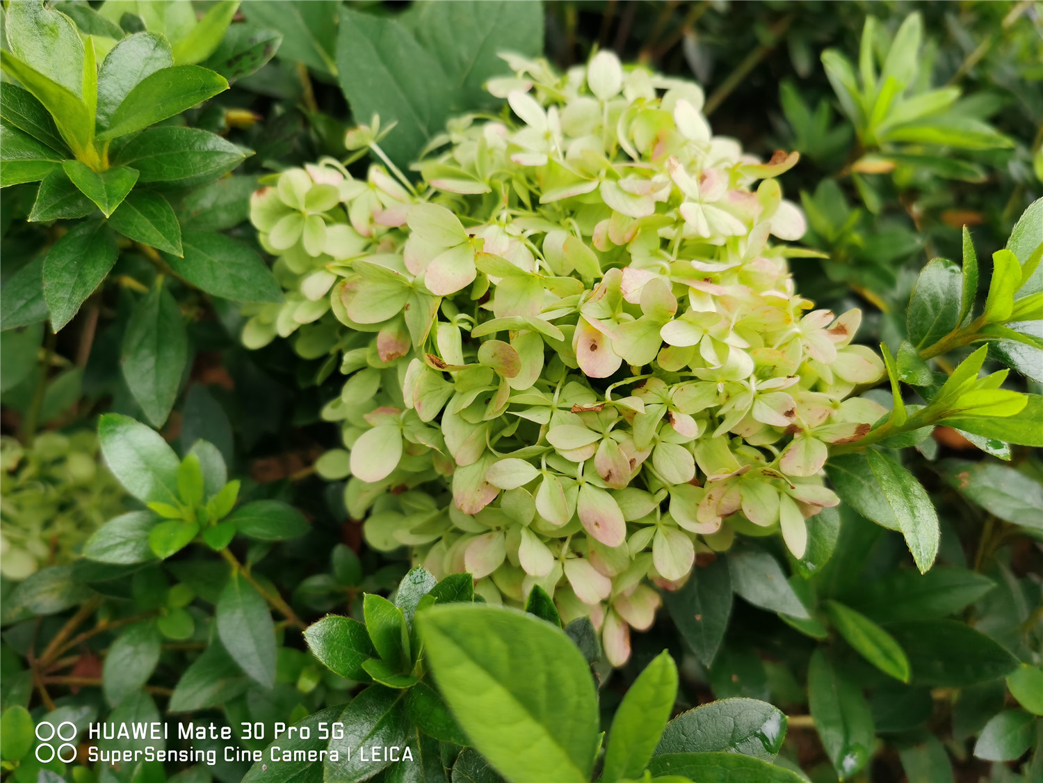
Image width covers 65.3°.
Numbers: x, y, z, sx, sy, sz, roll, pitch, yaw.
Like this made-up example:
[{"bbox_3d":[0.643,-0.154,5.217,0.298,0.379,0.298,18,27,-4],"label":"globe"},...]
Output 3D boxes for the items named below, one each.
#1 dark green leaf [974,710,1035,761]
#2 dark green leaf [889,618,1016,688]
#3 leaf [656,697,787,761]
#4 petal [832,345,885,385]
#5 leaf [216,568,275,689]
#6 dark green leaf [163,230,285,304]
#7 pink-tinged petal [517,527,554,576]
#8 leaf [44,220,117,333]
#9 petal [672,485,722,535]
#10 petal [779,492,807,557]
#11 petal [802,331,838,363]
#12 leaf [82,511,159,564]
[{"bbox_3d":[0.214,0.152,0.360,0.034,0.006,0.020,-25,66,-12],"label":"dark green leaf"},{"bbox_3d":[0.169,0.101,0.320,0.049,0.007,0.027,1,55,28],"label":"dark green leaf"},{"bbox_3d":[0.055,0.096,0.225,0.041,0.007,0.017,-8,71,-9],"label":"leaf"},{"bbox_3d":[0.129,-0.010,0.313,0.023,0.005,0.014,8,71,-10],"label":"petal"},{"bbox_3d":[-0.104,0.091,0.310,0.021,0.007,0.047,-20,66,-18],"label":"leaf"},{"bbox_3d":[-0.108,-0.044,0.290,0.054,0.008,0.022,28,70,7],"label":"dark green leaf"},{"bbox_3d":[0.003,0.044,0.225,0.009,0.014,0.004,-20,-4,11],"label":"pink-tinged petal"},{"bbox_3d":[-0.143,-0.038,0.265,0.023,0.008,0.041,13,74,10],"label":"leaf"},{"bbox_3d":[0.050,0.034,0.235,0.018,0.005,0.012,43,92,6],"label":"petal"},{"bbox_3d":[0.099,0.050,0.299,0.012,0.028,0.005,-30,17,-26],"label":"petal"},{"bbox_3d":[0.106,-0.016,0.290,0.015,0.005,0.013,41,73,-1],"label":"petal"},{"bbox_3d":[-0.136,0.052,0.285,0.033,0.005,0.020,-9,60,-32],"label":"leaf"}]

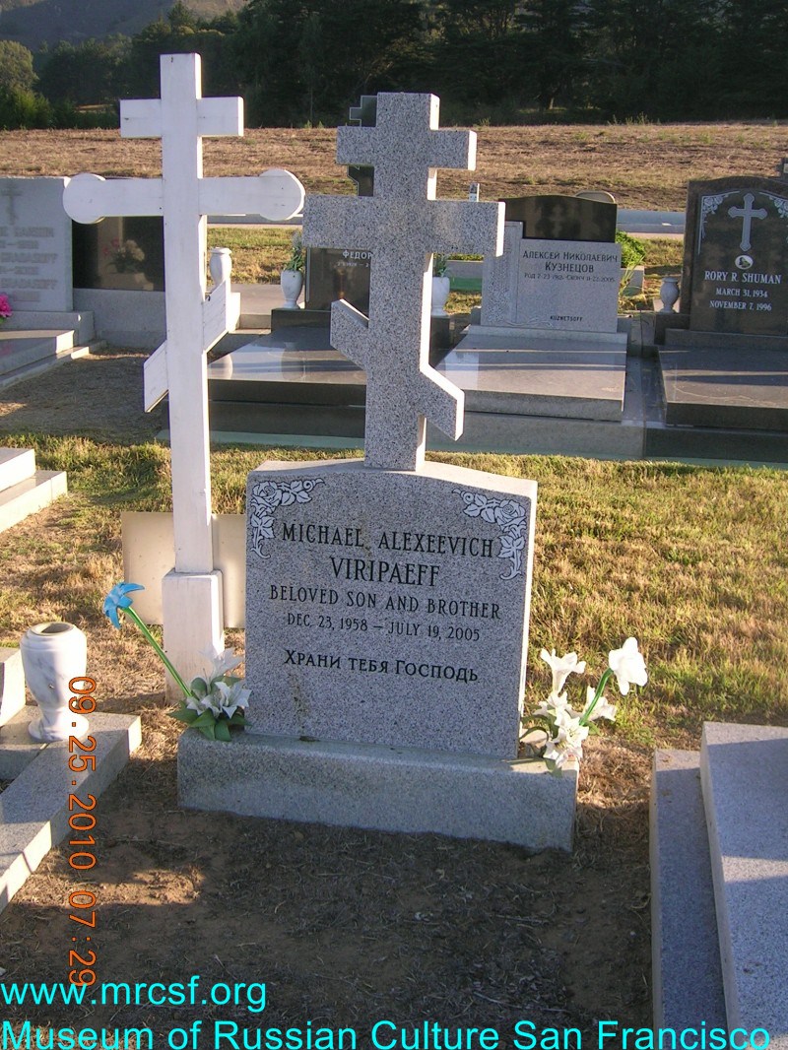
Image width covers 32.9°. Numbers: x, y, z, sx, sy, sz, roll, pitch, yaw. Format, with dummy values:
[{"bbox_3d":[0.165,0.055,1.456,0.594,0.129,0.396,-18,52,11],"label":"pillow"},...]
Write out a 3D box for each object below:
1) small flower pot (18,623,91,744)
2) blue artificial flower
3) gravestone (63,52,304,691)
[{"bbox_3d":[-0.800,0.368,3.172,0.157,0.255,0.157,2,13,0],"label":"small flower pot"},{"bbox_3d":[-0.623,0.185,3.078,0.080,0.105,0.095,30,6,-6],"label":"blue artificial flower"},{"bbox_3d":[-0.530,-0.355,3.482,0.618,1.660,0.140,1,9,7],"label":"gravestone"}]

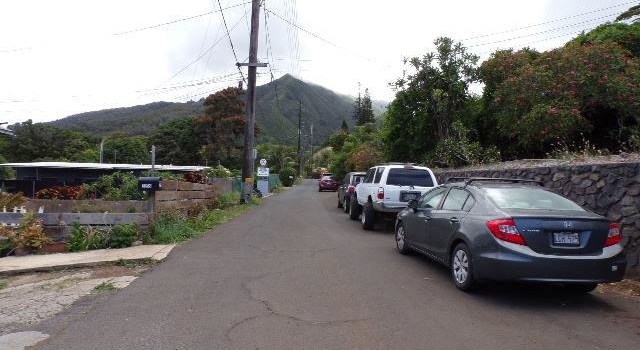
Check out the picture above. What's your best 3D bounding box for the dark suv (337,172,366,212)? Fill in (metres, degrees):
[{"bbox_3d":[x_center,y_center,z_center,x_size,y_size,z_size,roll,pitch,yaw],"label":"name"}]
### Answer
[{"bbox_3d":[1.850,0.780,19.950,1.800,1.690,4.400,2,0,-3],"label":"dark suv"}]

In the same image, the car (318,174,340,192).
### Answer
[{"bbox_3d":[0.760,0.800,42.300,1.780,1.500,4.400,2,0,-2],"label":"car"}]

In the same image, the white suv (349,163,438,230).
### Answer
[{"bbox_3d":[2.150,0.650,13.700,1.860,1.860,4.600,2,0,-4],"label":"white suv"}]

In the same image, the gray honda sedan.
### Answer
[{"bbox_3d":[2.535,0.795,7.050,1.770,1.460,4.500,2,0,-6],"label":"gray honda sedan"}]

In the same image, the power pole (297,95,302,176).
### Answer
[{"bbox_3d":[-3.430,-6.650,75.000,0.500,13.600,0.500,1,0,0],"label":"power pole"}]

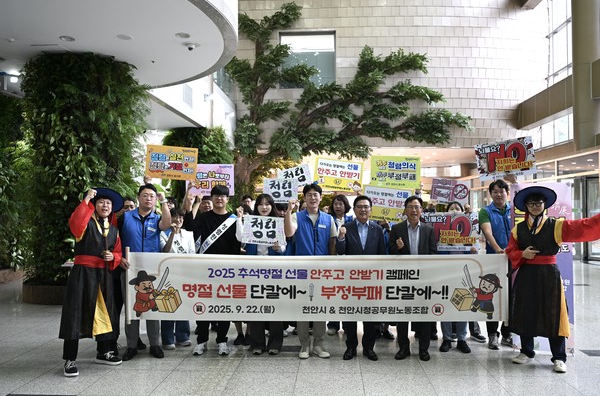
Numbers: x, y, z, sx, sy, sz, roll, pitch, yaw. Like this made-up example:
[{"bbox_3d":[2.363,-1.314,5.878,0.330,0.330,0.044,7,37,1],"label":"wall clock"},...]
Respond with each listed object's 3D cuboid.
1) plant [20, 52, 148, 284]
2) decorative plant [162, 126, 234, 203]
[{"bbox_3d":[-3.770,-0.440,9.100,2.050,3.700,2.050,0,-1,3],"label":"plant"},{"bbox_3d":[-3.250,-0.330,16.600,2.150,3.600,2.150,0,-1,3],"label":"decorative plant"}]

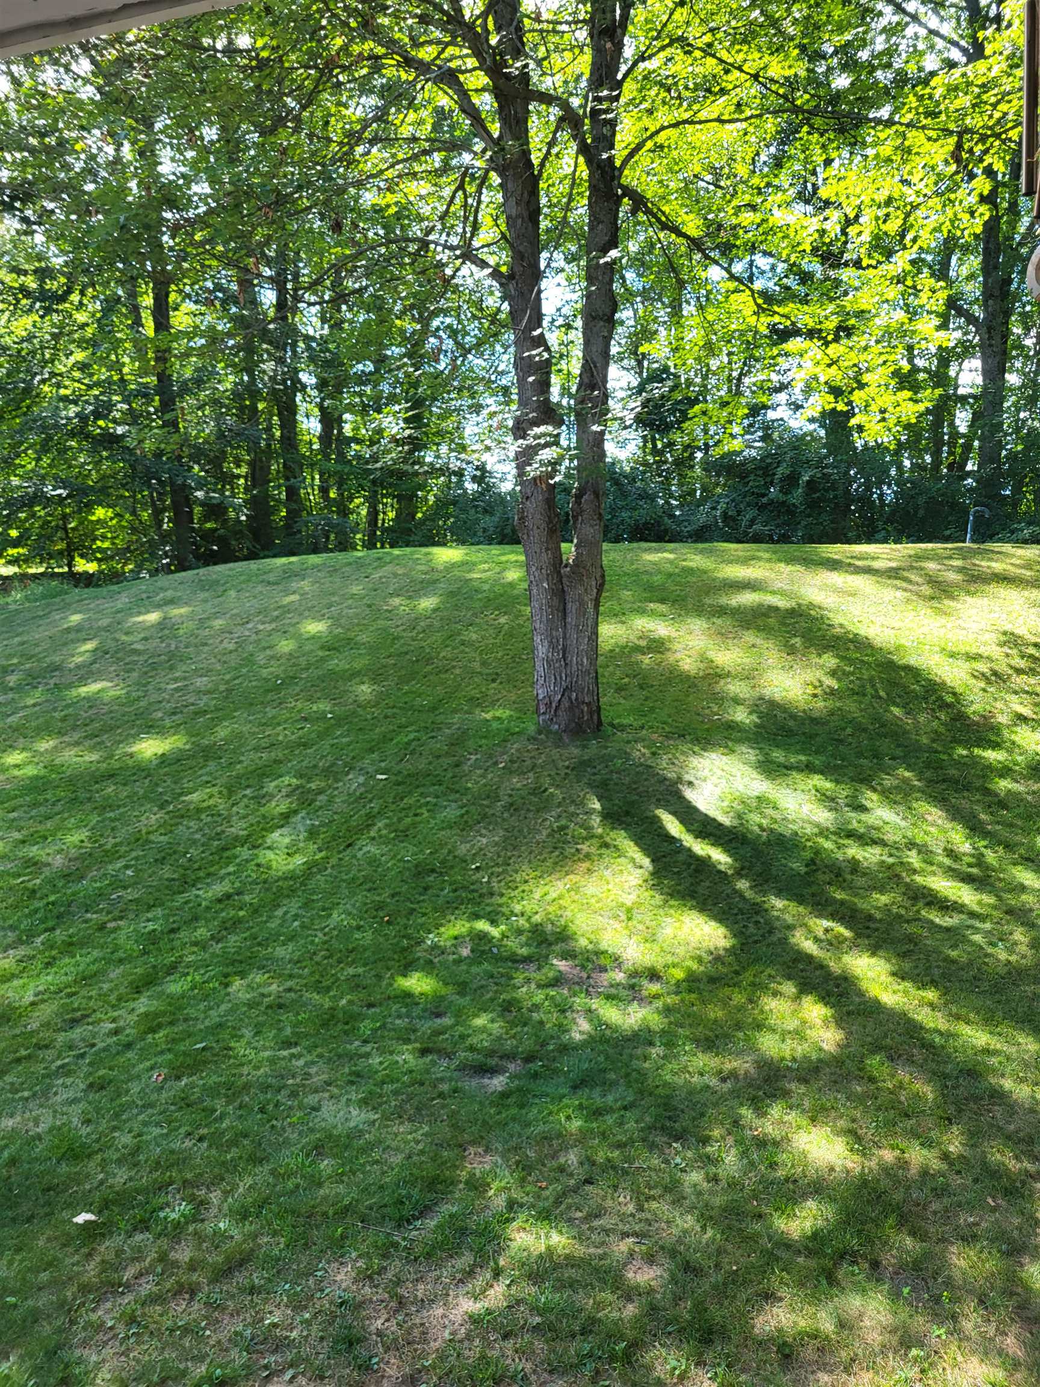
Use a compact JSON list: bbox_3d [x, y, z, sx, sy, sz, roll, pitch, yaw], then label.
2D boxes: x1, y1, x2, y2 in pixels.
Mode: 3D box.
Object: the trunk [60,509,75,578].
[{"bbox_3d":[-8.490,-2.803,19.553,0.180,1.260,0.180,-4,8,-23],"label":"trunk"}]

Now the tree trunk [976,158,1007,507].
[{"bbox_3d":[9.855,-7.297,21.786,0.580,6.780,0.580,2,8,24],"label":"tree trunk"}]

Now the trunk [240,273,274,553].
[{"bbox_3d":[-5.214,-5.480,20.659,0.390,5.340,0.390,-3,8,-13],"label":"trunk"}]

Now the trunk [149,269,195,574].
[{"bbox_3d":[-6.145,-4.733,18.435,0.430,5.100,0.430,-4,8,-18],"label":"trunk"}]

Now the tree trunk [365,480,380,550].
[{"bbox_3d":[-3.256,-3.918,22.941,0.260,1.490,0.260,-2,8,-8],"label":"tree trunk"}]

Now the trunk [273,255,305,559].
[{"bbox_3d":[-4.600,-5.671,20.753,0.390,5.690,0.390,-3,8,-12],"label":"trunk"}]

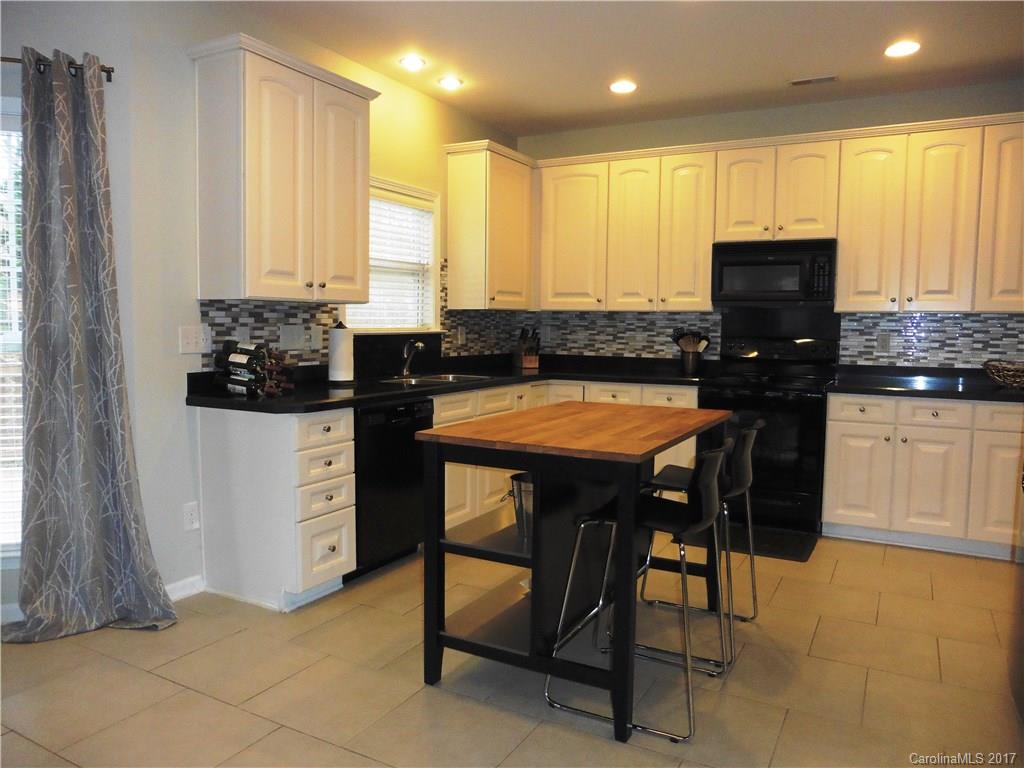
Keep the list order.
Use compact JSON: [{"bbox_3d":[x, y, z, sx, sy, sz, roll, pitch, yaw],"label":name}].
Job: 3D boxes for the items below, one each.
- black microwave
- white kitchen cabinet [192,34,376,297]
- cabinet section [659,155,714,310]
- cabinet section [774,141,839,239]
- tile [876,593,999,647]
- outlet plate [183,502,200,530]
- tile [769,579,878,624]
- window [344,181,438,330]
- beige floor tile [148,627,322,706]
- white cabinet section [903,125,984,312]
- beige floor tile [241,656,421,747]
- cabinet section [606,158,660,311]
[{"bbox_3d":[1.777,-0.740,4.787,0.761,0.406,0.385,3,6,28],"label":"black microwave"},{"bbox_3d":[-1.076,-0.954,3.478,0.350,1.105,0.895,3,6,28],"label":"white kitchen cabinet"},{"bbox_3d":[1.287,-1.047,5.054,0.388,1.066,0.323,3,6,29],"label":"cabinet section"},{"bbox_3d":[1.959,-1.238,4.664,0.380,0.601,0.323,3,6,29],"label":"cabinet section"},{"bbox_3d":[1.884,1.045,3.159,0.448,0.012,0.436,3,6,28],"label":"tile"},{"bbox_3d":[-1.474,0.611,3.276,0.008,0.120,0.076,3,6,28],"label":"outlet plate"},{"bbox_3d":[1.483,1.023,3.355,0.445,0.012,0.438,3,6,28],"label":"tile"},{"bbox_3d":[-0.763,-0.800,4.494,0.090,0.935,1.010,3,6,28],"label":"window"},{"bbox_3d":[-1.012,1.055,2.675,0.460,0.012,0.440,3,6,28],"label":"beige floor tile"},{"bbox_3d":[2.604,-0.967,4.324,0.372,1.066,0.323,3,6,29],"label":"white cabinet section"},{"bbox_3d":[-0.605,1.079,2.455,0.460,0.012,0.440,3,6,28],"label":"beige floor tile"},{"bbox_3d":[0.948,-1.068,5.243,0.390,1.066,0.323,3,6,29],"label":"cabinet section"}]

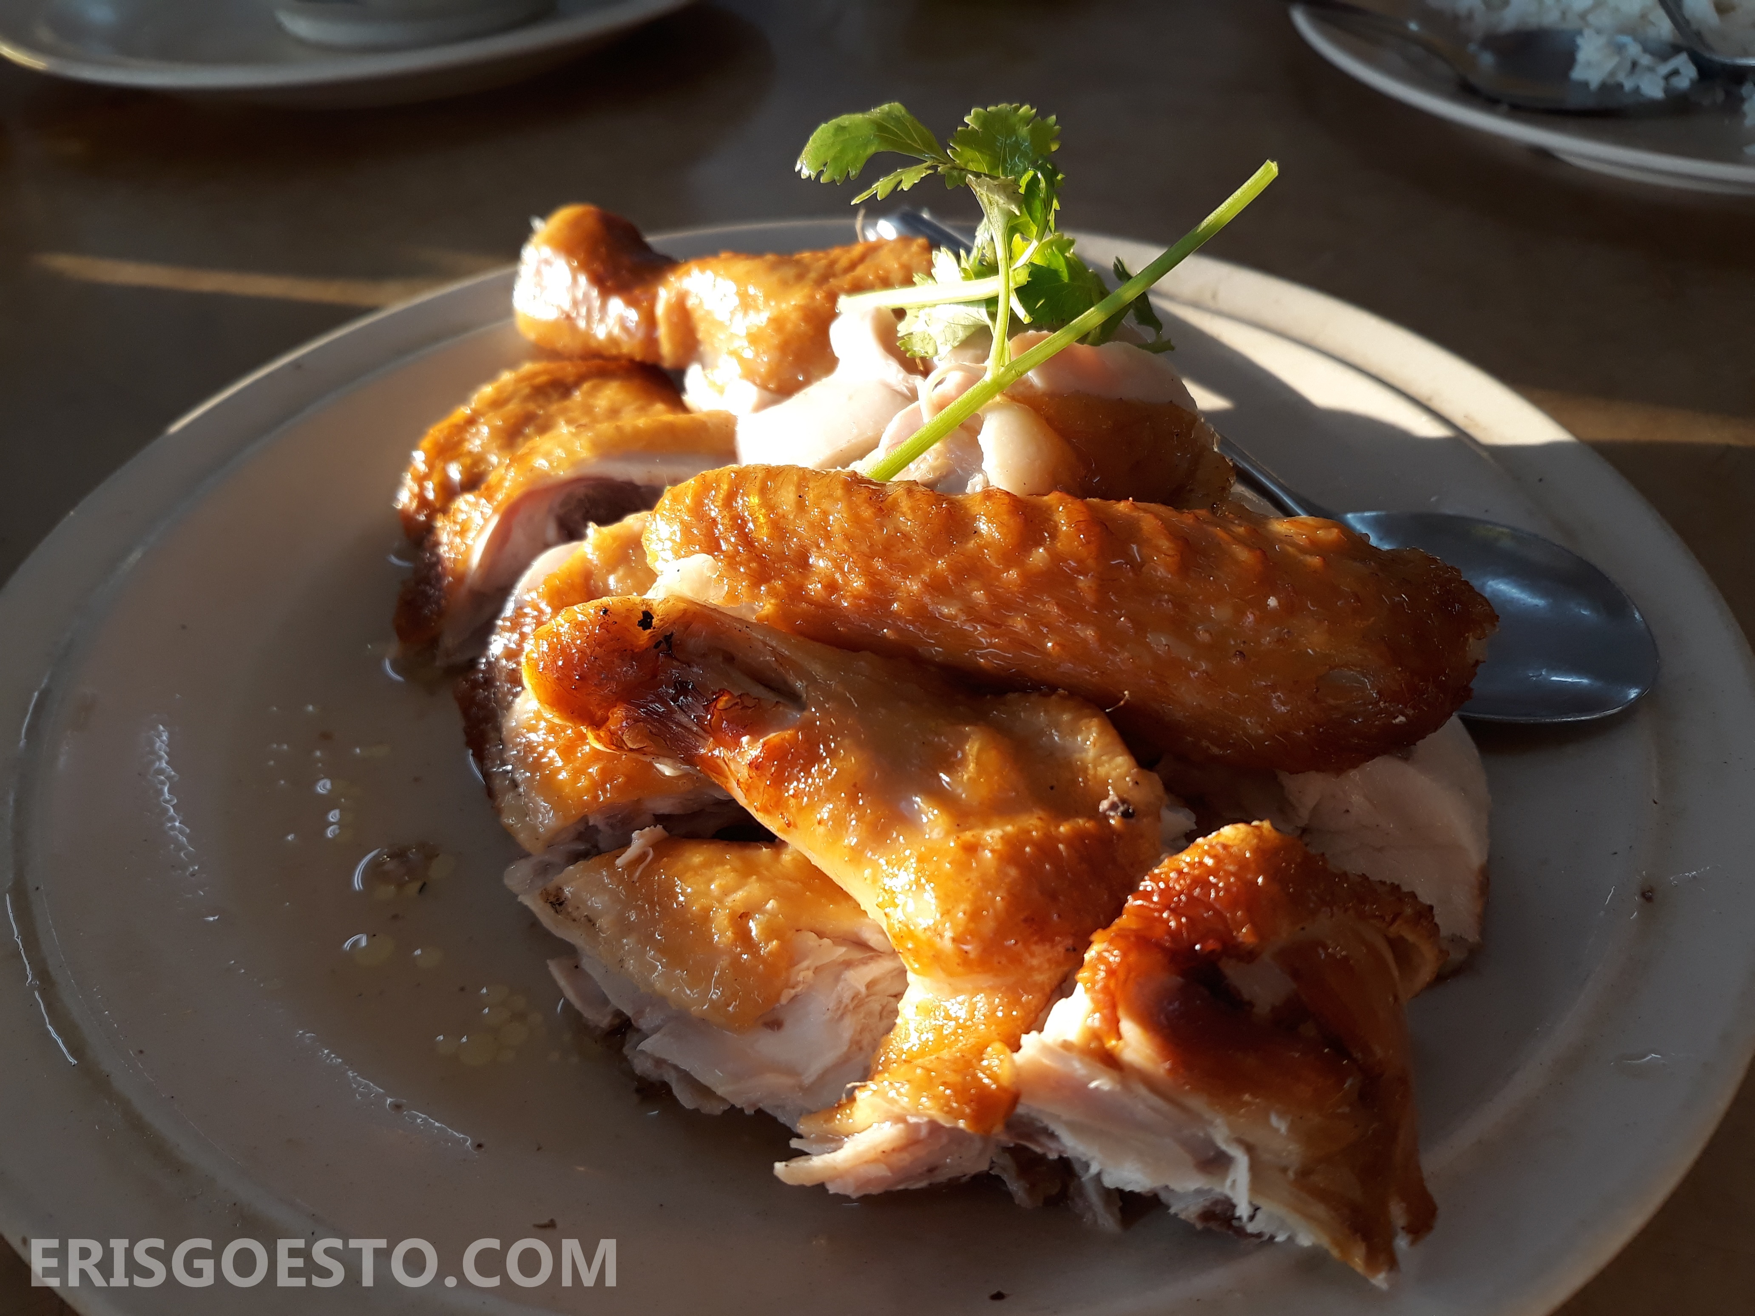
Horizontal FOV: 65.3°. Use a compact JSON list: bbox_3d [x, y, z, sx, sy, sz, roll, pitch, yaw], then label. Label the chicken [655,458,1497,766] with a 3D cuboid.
[{"bbox_3d":[0.024,-0.006,0.179,0.113,0.027,0.034,9,42,1],"label":"chicken"}]

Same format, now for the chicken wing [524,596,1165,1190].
[{"bbox_3d":[-0.004,0.025,0.159,0.073,0.048,0.052,24,47,25],"label":"chicken wing"}]

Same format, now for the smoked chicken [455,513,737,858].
[{"bbox_3d":[-0.038,0.003,0.198,0.046,0.037,0.042,-17,44,-6],"label":"smoked chicken"}]

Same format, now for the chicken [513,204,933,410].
[{"bbox_3d":[-0.030,-0.068,0.266,0.083,0.035,0.038,3,42,9],"label":"chicken"}]

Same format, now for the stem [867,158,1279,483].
[{"bbox_3d":[0.032,-0.053,0.211,0.090,0.004,0.004,-40,41,-16],"label":"stem"}]

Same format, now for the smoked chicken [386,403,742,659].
[{"bbox_3d":[-0.048,-0.019,0.214,0.057,0.035,0.026,-13,43,-12],"label":"smoked chicken"}]

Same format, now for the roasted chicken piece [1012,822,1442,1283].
[{"bbox_3d":[0.036,0.041,0.145,0.043,0.043,0.037,16,44,18],"label":"roasted chicken piece"}]

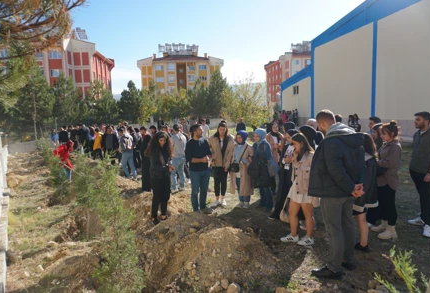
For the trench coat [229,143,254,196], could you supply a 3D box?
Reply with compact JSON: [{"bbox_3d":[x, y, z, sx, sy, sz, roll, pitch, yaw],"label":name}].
[{"bbox_3d":[0.542,0.460,6.000,0.500,1.105,0.340,1,3,14],"label":"trench coat"}]

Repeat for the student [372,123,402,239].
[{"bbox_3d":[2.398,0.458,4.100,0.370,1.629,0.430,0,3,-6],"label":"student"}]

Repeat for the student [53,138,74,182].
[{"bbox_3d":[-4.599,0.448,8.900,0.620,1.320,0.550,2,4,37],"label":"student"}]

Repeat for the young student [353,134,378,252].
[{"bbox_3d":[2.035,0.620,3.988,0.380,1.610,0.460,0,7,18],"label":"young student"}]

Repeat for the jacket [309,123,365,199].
[{"bbox_3d":[1.308,0.142,3.150,0.540,0.779,0.560,2,4,32],"label":"jacket"}]

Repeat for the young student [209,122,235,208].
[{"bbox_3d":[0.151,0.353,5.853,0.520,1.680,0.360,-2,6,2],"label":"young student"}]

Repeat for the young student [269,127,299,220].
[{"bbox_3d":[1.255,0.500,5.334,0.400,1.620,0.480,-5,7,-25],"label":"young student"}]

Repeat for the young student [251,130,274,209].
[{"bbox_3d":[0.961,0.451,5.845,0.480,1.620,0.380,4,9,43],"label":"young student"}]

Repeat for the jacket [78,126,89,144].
[{"bbox_3d":[-6.189,-0.518,13.800,0.450,0.847,0.520,2,3,30],"label":"jacket"}]

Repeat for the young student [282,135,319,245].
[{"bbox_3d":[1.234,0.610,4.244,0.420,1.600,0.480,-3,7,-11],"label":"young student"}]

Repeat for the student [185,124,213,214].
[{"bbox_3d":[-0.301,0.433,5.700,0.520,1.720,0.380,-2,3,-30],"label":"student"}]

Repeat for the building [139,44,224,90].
[{"bbox_3d":[-9.393,-16.763,81.000,21.500,19.500,16.000,-3,7,-6],"label":"building"}]

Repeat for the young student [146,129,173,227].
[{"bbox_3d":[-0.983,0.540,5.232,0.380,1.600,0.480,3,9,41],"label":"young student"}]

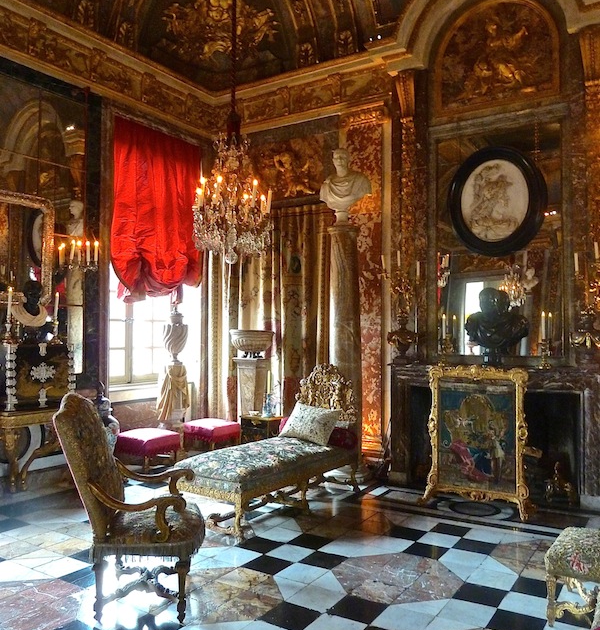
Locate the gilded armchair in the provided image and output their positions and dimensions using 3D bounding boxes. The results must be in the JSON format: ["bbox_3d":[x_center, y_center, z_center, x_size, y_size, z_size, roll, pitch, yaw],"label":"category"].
[{"bbox_3d":[-0.985,1.089,3.558,0.825,1.238,0.674,0,-2,-3],"label":"gilded armchair"}]

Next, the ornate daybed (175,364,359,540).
[{"bbox_3d":[-0.225,1.133,5.419,0.811,1.293,1.815,-2,-3,37],"label":"ornate daybed"}]

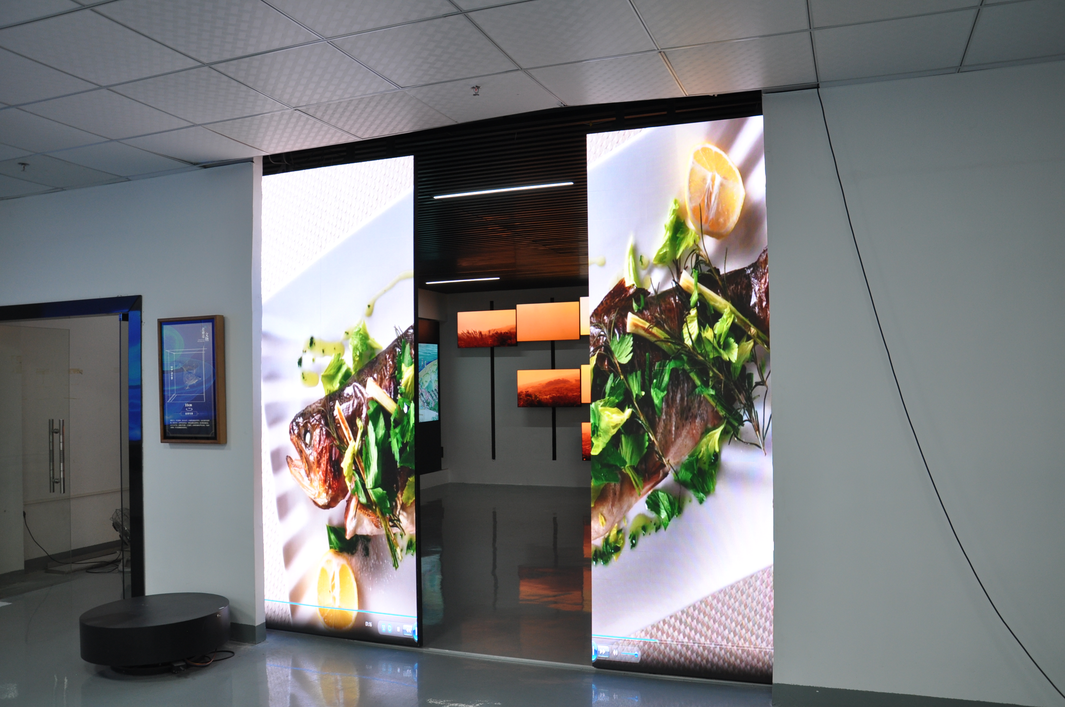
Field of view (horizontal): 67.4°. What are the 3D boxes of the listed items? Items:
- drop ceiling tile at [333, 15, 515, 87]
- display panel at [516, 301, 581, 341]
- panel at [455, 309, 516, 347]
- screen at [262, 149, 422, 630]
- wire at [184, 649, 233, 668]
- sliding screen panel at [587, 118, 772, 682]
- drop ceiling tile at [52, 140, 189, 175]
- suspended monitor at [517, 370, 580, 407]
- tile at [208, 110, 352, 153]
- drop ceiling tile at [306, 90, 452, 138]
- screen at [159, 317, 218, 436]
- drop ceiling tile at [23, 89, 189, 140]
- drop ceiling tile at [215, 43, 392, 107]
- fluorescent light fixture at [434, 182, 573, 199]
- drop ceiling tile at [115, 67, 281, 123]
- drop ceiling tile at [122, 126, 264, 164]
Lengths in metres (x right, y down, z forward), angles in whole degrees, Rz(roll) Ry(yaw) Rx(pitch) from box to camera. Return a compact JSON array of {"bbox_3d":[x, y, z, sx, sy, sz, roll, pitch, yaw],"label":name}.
[{"bbox_3d":[-0.425,-1.229,3.269,0.585,0.020,0.585,-1,-2,20],"label":"drop ceiling tile"},{"bbox_3d":[0.222,-0.444,11.209,0.955,0.545,0.060,-1,-2,20],"label":"display panel"},{"bbox_3d":[-0.658,-0.352,11.758,0.957,0.559,0.080,-1,-2,20],"label":"panel"},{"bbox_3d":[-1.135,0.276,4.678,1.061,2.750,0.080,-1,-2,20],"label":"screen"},{"bbox_3d":[-1.811,1.711,4.476,0.190,0.035,0.210,-1,-2,20],"label":"wire"},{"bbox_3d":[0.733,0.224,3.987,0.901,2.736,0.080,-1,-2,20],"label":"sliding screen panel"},{"bbox_3d":[-2.434,-1.164,4.740,0.595,0.020,0.595,-1,-2,20],"label":"drop ceiling tile"},{"bbox_3d":[0.246,0.507,11.399,0.968,0.556,0.080,-1,-2,20],"label":"suspended monitor"},{"bbox_3d":[-1.355,-1.201,4.297,0.595,0.020,0.595,-1,-2,20],"label":"tile"},{"bbox_3d":[-0.787,-1.225,4.088,0.595,0.020,0.595,-1,-2,20],"label":"drop ceiling tile"},{"bbox_3d":[-2.095,0.164,4.894,0.430,0.730,0.040,-1,-2,20],"label":"screen"},{"bbox_3d":[-2.087,-1.183,3.965,0.595,0.020,0.595,-1,-2,20],"label":"drop ceiling tile"},{"bbox_3d":[-0.980,-1.212,3.480,0.585,0.020,0.585,-1,-2,20],"label":"drop ceiling tile"},{"bbox_3d":[-0.219,-1.159,5.672,1.074,0.050,0.060,-1,-2,20],"label":"fluorescent light fixture"},{"bbox_3d":[-1.530,-1.194,3.695,0.585,0.020,0.585,-1,-2,20],"label":"drop ceiling tile"},{"bbox_3d":[-1.889,-1.174,4.521,0.595,0.020,0.595,-1,-2,20],"label":"drop ceiling tile"}]

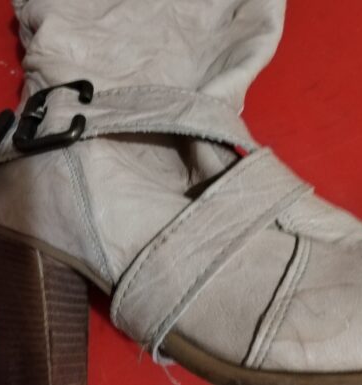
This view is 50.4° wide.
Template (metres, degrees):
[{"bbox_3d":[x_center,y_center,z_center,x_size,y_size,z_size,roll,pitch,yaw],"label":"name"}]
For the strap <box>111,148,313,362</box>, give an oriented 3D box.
[{"bbox_3d":[0.015,0.030,0.192,0.110,0.060,0.042,-44,82,-8],"label":"strap"}]

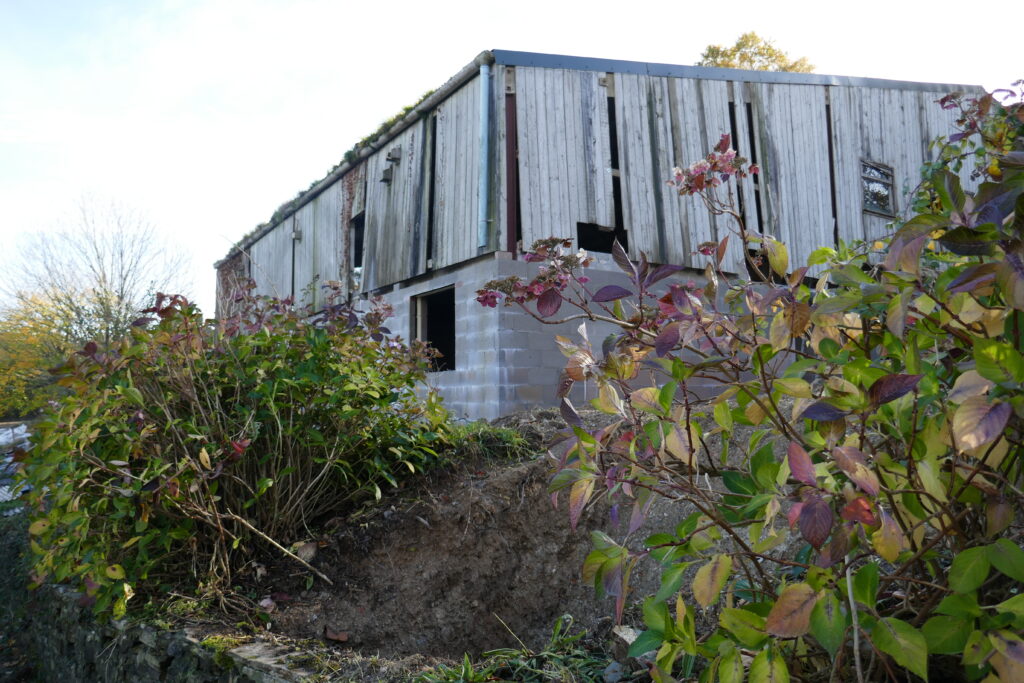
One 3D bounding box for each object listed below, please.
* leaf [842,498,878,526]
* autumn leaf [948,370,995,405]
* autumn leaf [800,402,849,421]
[{"bbox_3d":[0.684,0.335,1.400,0.078,0.055,0.022,19,-26,17],"label":"leaf"},{"bbox_3d":[0.915,0.092,1.420,0.098,0.062,0.020,-29,-29,-10],"label":"autumn leaf"},{"bbox_3d":[0.591,0.135,1.350,0.100,0.022,0.060,-3,31,-10],"label":"autumn leaf"}]

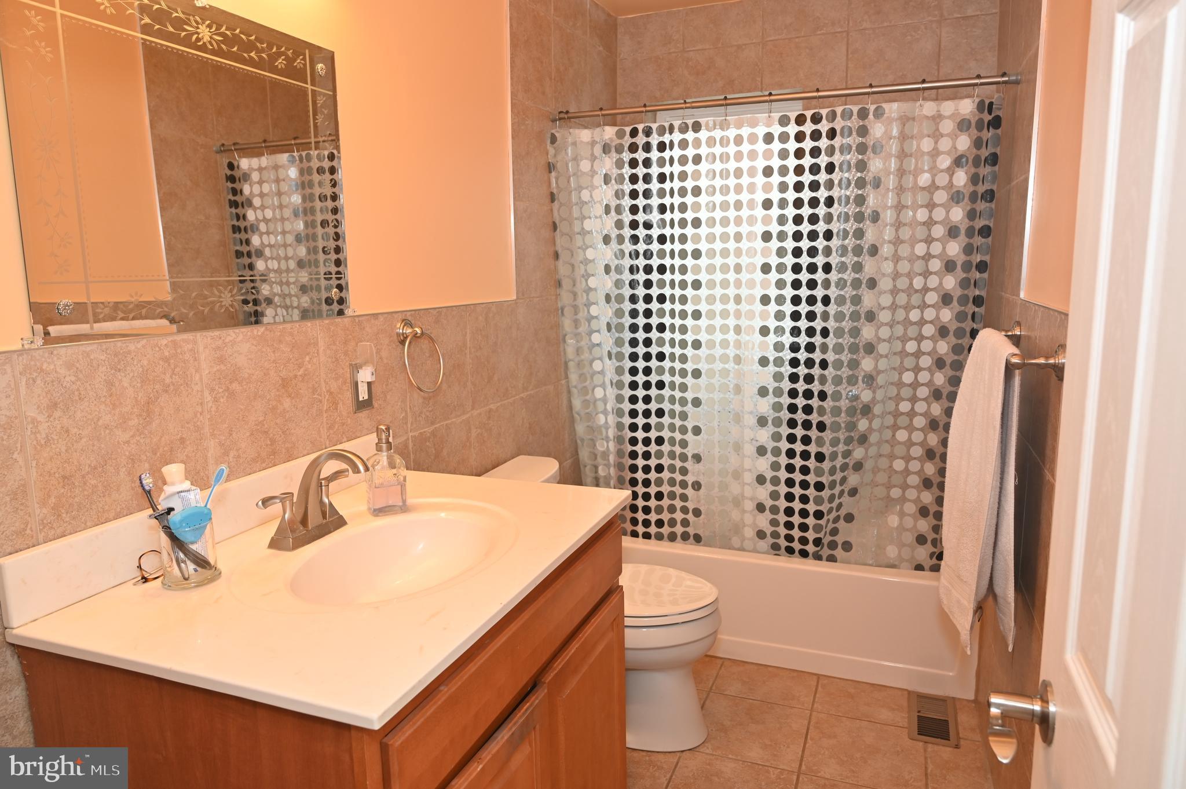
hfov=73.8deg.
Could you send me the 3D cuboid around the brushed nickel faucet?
[{"bbox_3d":[-0.483,0.185,1.459,0.175,0.172,0.249,3,10,21],"label":"brushed nickel faucet"}]

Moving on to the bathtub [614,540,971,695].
[{"bbox_3d":[0.690,0.715,3.166,1.481,0.391,0.767,3,10,21],"label":"bathtub"}]

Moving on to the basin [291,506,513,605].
[{"bbox_3d":[-0.329,0.344,1.449,0.319,0.140,0.510,3,10,21],"label":"basin"}]

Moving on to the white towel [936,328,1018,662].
[{"bbox_3d":[0.896,0.206,1.819,0.131,0.683,0.376,3,10,21],"label":"white towel"}]

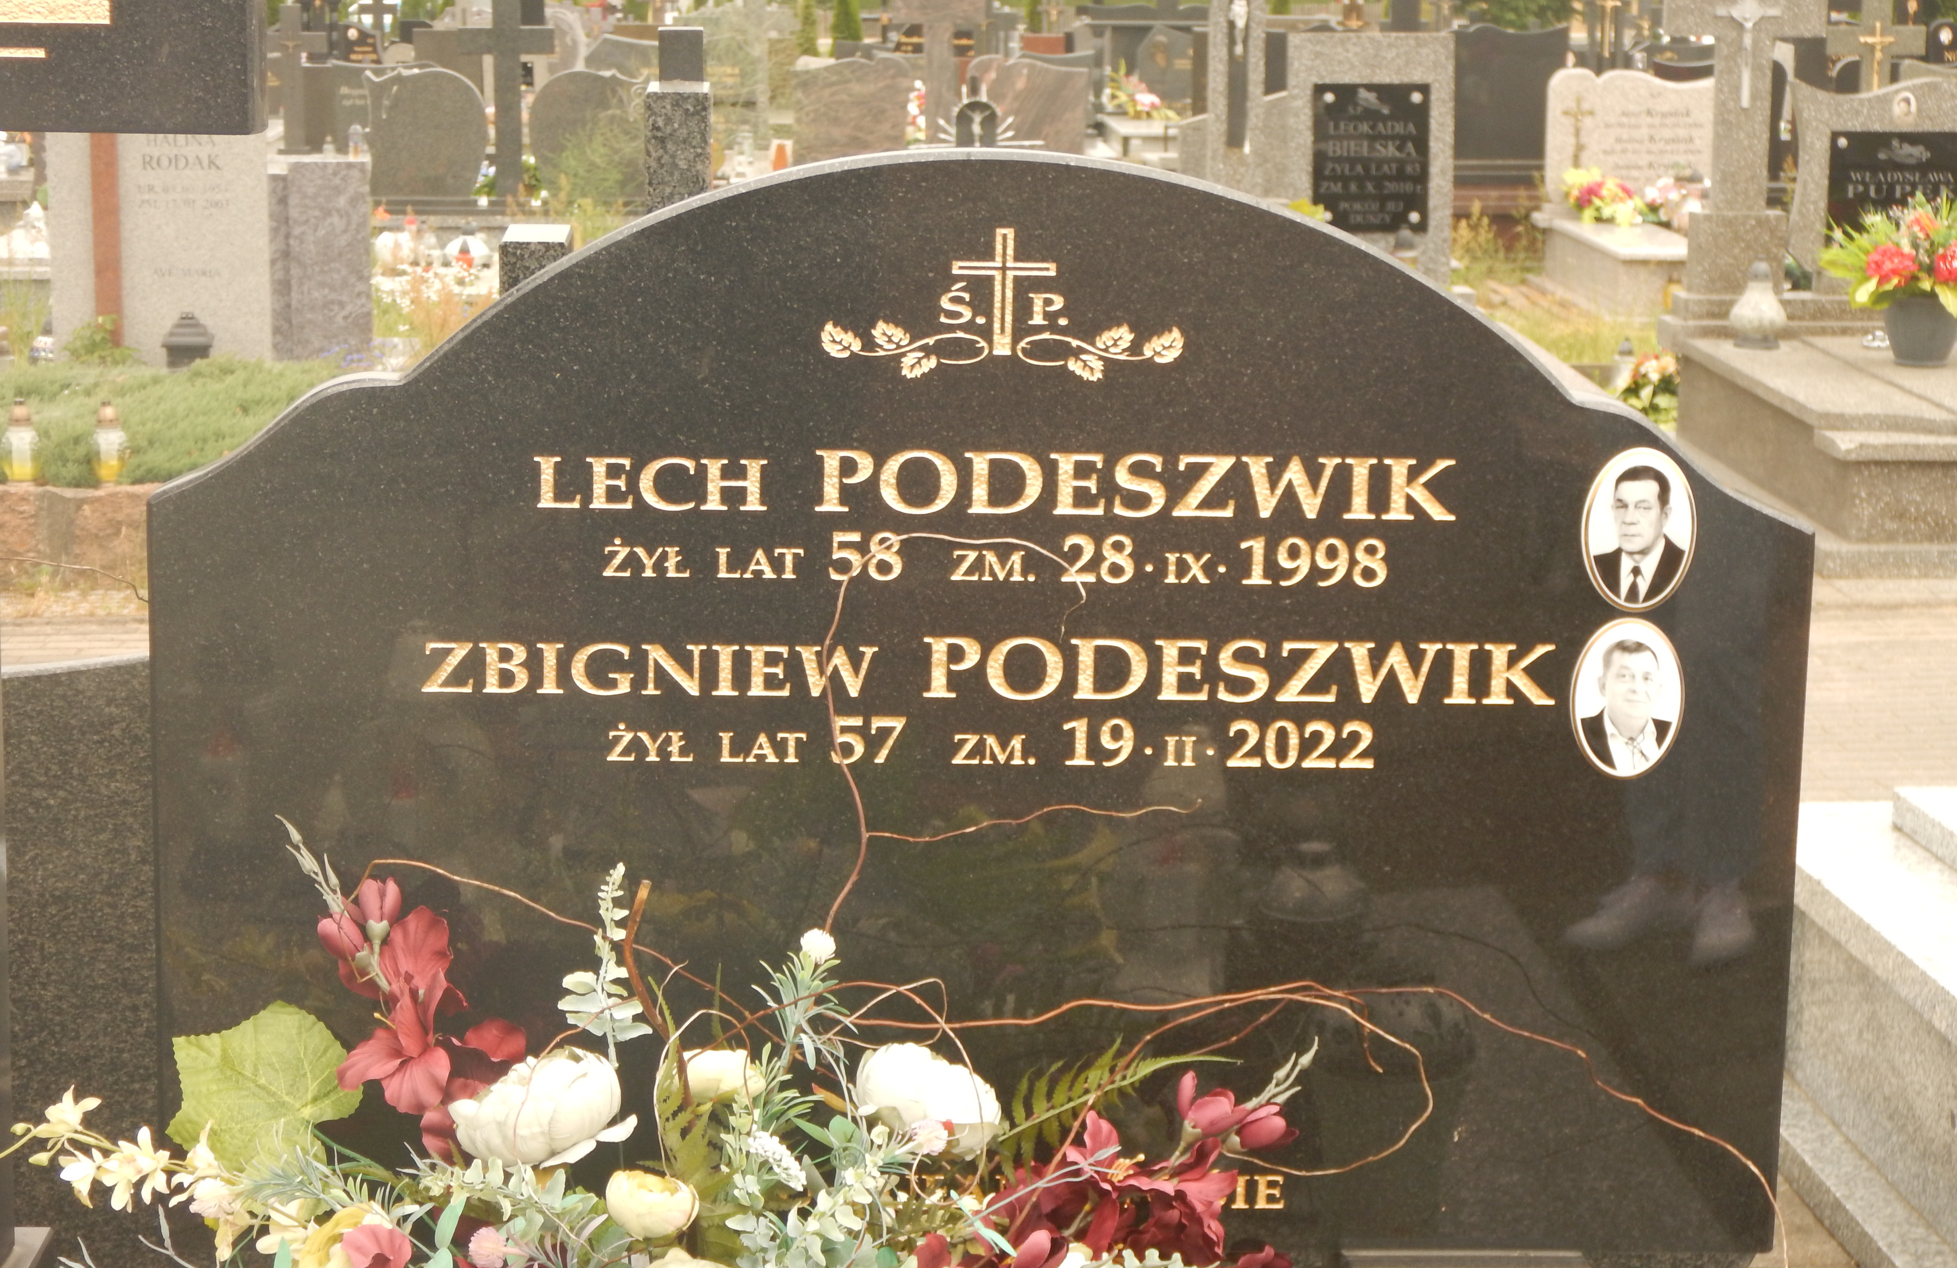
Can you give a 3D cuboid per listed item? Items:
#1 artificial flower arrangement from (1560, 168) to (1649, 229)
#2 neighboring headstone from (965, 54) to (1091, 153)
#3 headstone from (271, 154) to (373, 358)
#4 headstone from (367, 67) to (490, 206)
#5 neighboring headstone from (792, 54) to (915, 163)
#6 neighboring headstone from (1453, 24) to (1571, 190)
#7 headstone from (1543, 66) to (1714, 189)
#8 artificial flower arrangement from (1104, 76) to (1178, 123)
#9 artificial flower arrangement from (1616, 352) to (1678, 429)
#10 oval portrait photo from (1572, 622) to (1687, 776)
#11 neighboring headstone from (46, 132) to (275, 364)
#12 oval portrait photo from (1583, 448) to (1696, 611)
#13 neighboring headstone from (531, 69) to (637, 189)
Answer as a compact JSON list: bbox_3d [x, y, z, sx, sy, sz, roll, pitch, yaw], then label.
[{"bbox_3d":[2.933,-2.070,17.882,0.414,0.285,0.320,1,10,1],"label":"artificial flower arrangement"},{"bbox_3d":[0.285,-2.903,21.427,0.696,0.735,0.130,0,10,0],"label":"neighboring headstone"},{"bbox_3d":[-2.023,-1.163,11.793,0.314,0.648,0.280,0,10,-1],"label":"headstone"},{"bbox_3d":[-2.438,-2.224,16.800,0.540,0.620,0.085,0,10,-2],"label":"headstone"},{"bbox_3d":[-0.698,-2.898,21.426,0.696,0.727,0.130,0,10,0],"label":"neighboring headstone"},{"bbox_3d":[2.884,-2.875,20.663,0.670,0.872,0.180,1,10,1],"label":"neighboring headstone"},{"bbox_3d":[2.968,-2.263,17.200,0.800,0.630,0.100,0,10,-2],"label":"headstone"},{"bbox_3d":[0.852,-2.854,20.000,0.400,0.310,0.300,0,10,-2],"label":"artificial flower arrangement"},{"bbox_3d":[2.106,-0.756,11.900,0.230,0.260,0.220,0,10,-2],"label":"artificial flower arrangement"},{"bbox_3d":[0.503,0.051,2.930,0.088,0.126,0.010,0,10,-2],"label":"oval portrait photo"},{"bbox_3d":[-2.298,-1.159,10.650,0.625,0.800,0.090,0,10,-2],"label":"neighboring headstone"},{"bbox_3d":[0.508,-0.081,2.916,0.088,0.127,0.010,0,10,-3],"label":"oval portrait photo"},{"bbox_3d":[-2.102,-2.715,20.523,0.626,0.688,0.130,0,10,0],"label":"neighboring headstone"}]

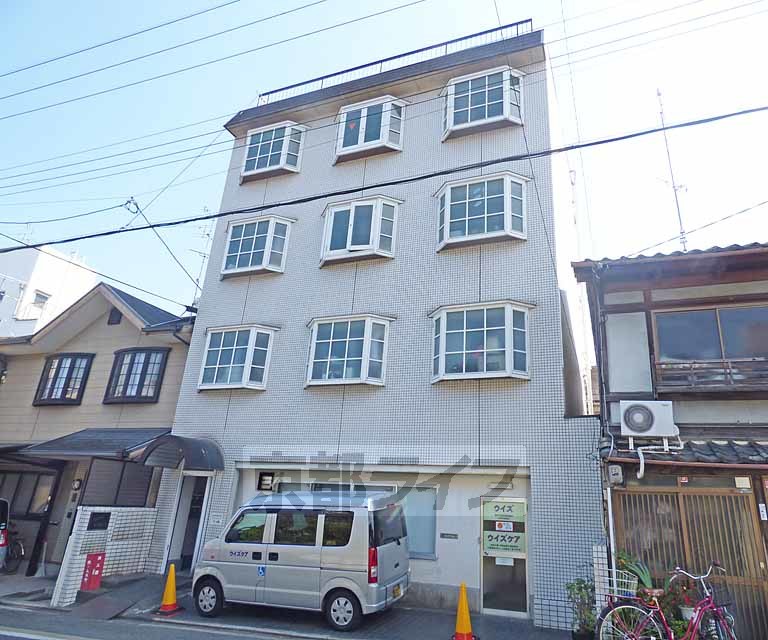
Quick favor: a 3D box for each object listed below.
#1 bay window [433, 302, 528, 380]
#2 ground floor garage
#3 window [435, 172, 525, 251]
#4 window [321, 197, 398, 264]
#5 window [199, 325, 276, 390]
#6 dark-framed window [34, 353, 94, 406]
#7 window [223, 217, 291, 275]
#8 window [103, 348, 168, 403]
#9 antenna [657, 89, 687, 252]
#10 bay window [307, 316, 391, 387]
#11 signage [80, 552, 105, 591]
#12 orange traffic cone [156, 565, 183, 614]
[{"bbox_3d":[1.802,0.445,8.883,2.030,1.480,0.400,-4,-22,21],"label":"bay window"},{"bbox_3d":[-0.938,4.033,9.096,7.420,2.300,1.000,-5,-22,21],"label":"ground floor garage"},{"bbox_3d":[1.926,-2.216,9.386,1.900,1.450,0.370,-4,-21,21],"label":"window"},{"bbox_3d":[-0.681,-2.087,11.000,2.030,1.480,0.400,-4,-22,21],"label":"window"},{"bbox_3d":[-3.423,0.857,10.409,1.900,1.450,0.370,-4,-21,21],"label":"window"},{"bbox_3d":[-9.188,1.683,13.103,1.900,1.400,0.280,-4,-22,21],"label":"dark-framed window"},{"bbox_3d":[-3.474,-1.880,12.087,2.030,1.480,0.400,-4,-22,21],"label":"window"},{"bbox_3d":[-6.284,1.375,11.529,1.880,1.360,0.320,-4,-21,21],"label":"window"},{"bbox_3d":[6.646,-3.453,10.648,0.650,4.600,0.600,-4,-21,21],"label":"antenna"},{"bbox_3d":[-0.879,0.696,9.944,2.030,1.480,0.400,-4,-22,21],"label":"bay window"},{"bbox_3d":[-5.395,4.666,8.606,0.030,0.590,0.420,-4,-21,21],"label":"signage"},{"bbox_3d":[-3.583,4.571,7.874,0.380,0.700,0.380,-4,-22,21],"label":"orange traffic cone"}]

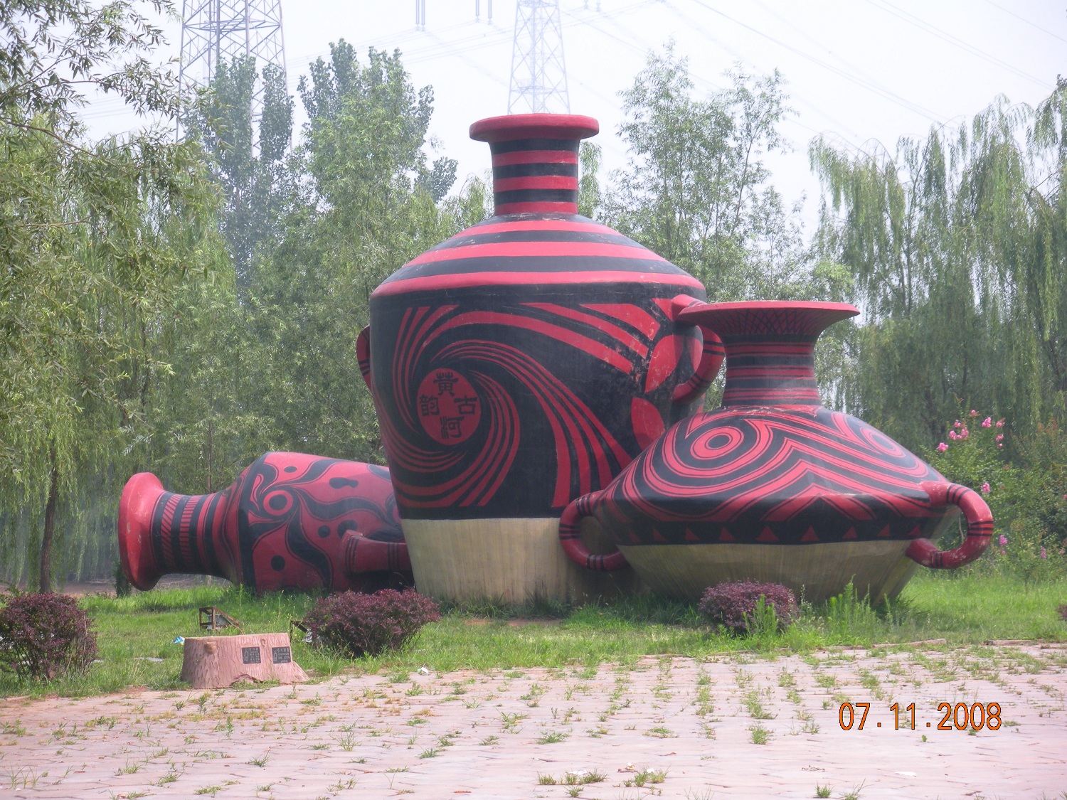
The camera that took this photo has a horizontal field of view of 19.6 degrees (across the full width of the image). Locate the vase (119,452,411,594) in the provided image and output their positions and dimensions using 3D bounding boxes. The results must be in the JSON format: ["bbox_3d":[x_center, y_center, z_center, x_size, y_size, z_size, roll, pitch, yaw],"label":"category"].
[{"bbox_3d":[-4.140,2.250,54.600,6.100,2.600,3.400,-1,0,16],"label":"vase"}]

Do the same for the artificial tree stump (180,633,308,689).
[{"bbox_3d":[-2.641,2.382,28.100,1.050,0.470,0.600,1,-2,-33],"label":"artificial tree stump"}]

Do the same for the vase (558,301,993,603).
[{"bbox_3d":[3.620,0.830,46.500,7.200,4.600,5.500,-2,-2,27],"label":"vase"}]

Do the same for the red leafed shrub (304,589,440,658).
[{"bbox_3d":[-1.737,2.402,33.200,1.480,0.750,1.350,-1,-2,0],"label":"red leafed shrub"}]

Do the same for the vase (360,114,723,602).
[{"bbox_3d":[0.100,-0.670,50.800,7.000,7.970,5.600,-2,-2,34],"label":"vase"}]

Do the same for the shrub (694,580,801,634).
[{"bbox_3d":[2.650,2.567,38.200,1.250,0.660,1.150,-1,-2,0],"label":"shrub"}]

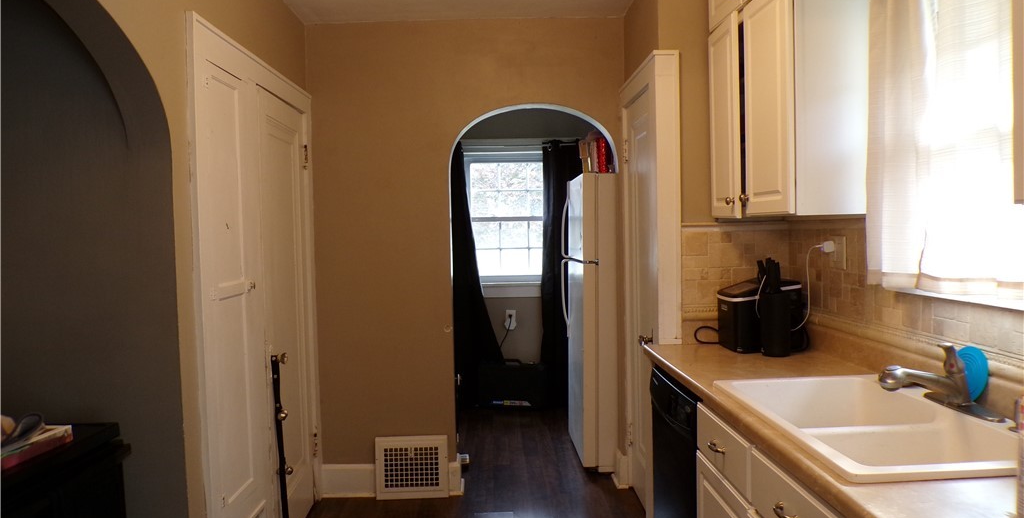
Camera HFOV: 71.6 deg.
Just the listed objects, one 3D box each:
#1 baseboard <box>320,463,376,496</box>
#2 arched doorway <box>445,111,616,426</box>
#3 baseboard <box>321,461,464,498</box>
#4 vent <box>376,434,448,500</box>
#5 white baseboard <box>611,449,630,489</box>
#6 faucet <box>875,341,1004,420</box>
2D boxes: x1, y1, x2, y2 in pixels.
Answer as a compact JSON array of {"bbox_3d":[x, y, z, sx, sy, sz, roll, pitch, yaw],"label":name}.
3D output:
[{"bbox_3d":[-0.847,1.157,3.723,0.279,0.180,0.030,-1,2,-1],"label":"baseboard"},{"bbox_3d":[0.126,0.204,3.781,0.878,2.010,0.150,-1,2,-1],"label":"arched doorway"},{"bbox_3d":[-0.626,1.152,3.728,0.722,0.180,0.030,-1,2,-1],"label":"baseboard"},{"bbox_3d":[-0.515,1.077,3.694,0.366,0.328,0.045,-1,2,-1],"label":"vent"},{"bbox_3d":[0.593,1.125,3.825,0.070,0.180,0.170,-1,2,-1],"label":"white baseboard"},{"bbox_3d":[1.033,0.292,1.723,0.230,0.152,0.250,-1,2,-1],"label":"faucet"}]

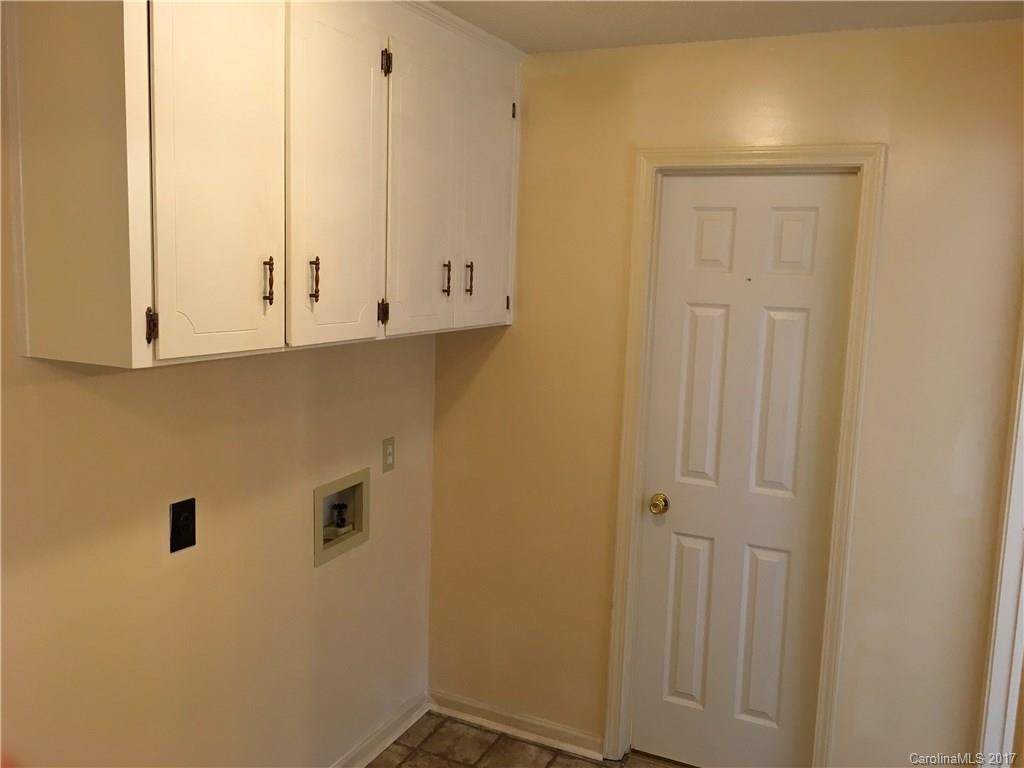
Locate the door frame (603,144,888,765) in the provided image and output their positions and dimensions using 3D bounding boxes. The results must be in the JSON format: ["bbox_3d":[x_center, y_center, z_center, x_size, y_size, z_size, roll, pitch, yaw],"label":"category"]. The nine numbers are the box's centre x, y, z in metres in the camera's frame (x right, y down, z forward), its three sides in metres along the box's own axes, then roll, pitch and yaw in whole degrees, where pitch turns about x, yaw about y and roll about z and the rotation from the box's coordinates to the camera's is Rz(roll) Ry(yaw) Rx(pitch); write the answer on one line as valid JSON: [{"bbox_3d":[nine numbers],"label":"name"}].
[{"bbox_3d":[0.723,0.319,2.808,0.744,2.102,0.128,6,9,24],"label":"door frame"}]

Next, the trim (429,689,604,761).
[{"bbox_3d":[-0.004,1.265,3.201,0.725,0.070,0.023,6,9,24],"label":"trim"}]

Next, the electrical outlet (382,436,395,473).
[{"bbox_3d":[-0.419,0.244,2.936,0.010,0.113,0.069,6,9,24],"label":"electrical outlet"}]

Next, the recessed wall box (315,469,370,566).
[{"bbox_3d":[-0.569,0.418,2.746,0.088,0.247,0.287,6,9,24],"label":"recessed wall box"}]

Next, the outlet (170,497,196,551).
[{"bbox_3d":[-0.808,0.350,2.108,0.011,0.121,0.077,6,9,24],"label":"outlet"}]

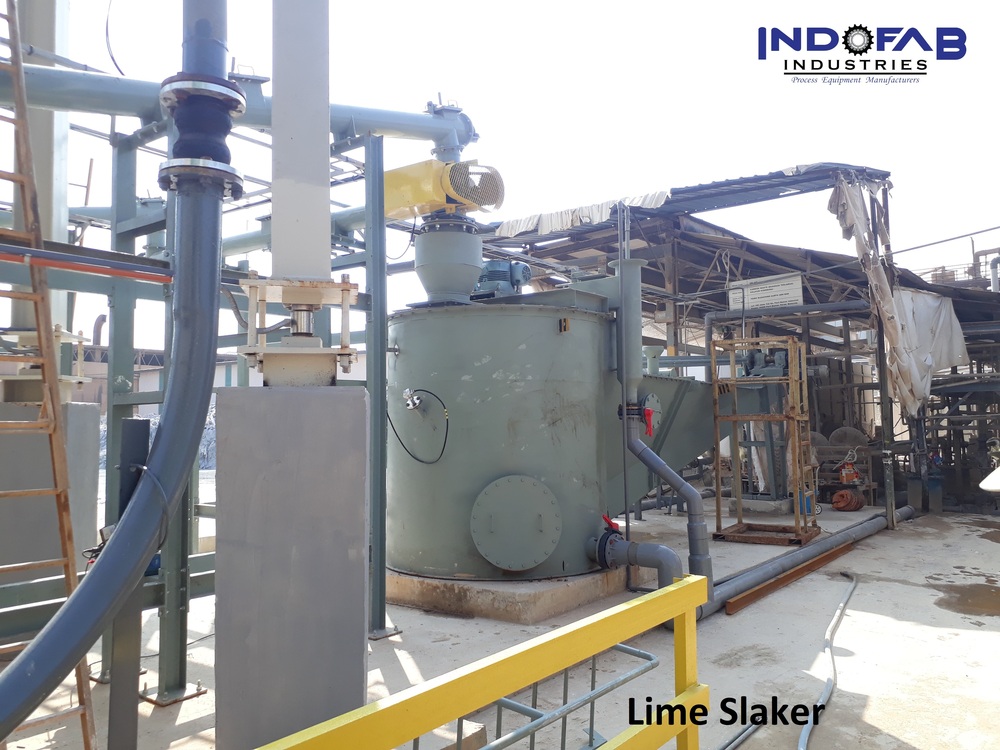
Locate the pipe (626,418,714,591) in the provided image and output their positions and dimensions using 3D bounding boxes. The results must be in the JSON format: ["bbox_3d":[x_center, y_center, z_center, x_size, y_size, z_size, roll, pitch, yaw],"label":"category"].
[{"bbox_3d":[1.497,1.169,6.861,0.760,1.550,0.220,-3,-5,31],"label":"pipe"}]

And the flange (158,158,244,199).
[{"bbox_3d":[-1.079,-0.718,2.820,0.285,0.080,0.285,1,-5,-21],"label":"flange"}]

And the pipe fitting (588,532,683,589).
[{"bbox_3d":[1.175,1.669,6.824,0.920,0.510,0.330,-4,-6,44],"label":"pipe fitting"}]

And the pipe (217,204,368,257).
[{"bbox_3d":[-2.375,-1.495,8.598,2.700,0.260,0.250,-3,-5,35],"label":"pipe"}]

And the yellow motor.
[{"bbox_3d":[-0.561,-1.818,7.658,0.900,0.470,0.640,-4,-5,37],"label":"yellow motor"}]

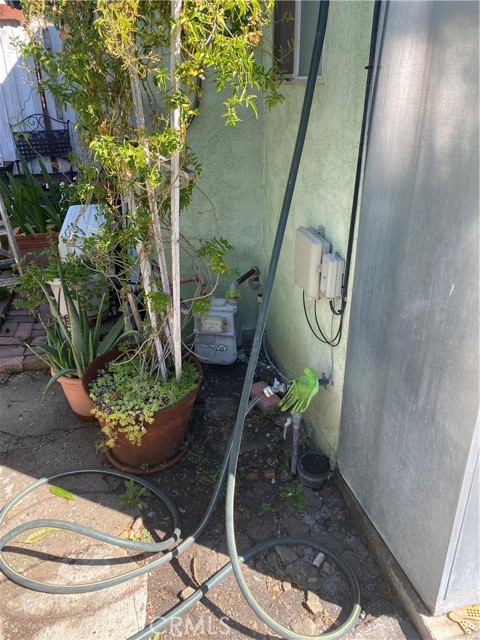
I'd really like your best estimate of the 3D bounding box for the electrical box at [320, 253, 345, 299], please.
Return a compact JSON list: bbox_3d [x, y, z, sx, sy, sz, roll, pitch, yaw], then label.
[{"bbox_3d":[0.328,-0.155,1.702,0.053,0.134,0.074,-5,25,-9],"label":"electrical box"}]

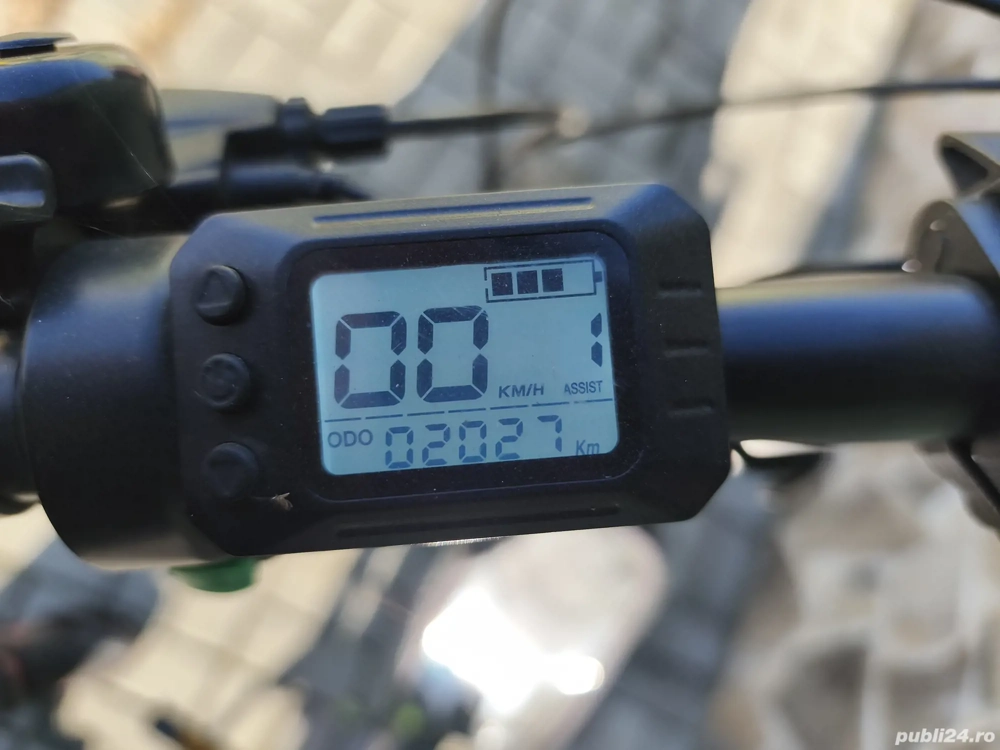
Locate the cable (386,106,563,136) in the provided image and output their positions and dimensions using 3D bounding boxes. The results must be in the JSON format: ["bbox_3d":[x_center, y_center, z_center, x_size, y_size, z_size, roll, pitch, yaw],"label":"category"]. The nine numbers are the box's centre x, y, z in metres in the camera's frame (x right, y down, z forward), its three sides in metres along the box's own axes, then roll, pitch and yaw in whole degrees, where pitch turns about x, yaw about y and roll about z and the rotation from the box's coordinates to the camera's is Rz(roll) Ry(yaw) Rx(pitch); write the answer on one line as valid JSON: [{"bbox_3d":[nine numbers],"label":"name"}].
[{"bbox_3d":[-0.005,-0.061,0.159,0.045,0.005,0.005,-14,56,-24],"label":"cable"}]

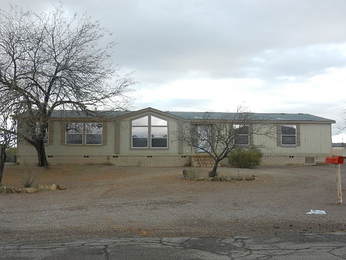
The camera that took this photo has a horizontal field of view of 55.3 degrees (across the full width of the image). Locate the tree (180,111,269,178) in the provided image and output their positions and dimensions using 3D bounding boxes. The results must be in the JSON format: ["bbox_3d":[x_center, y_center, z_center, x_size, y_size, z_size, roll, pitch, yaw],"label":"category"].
[{"bbox_3d":[2.403,0.641,15.400,4.000,3.200,3.700,0,-3,-6],"label":"tree"}]

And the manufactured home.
[{"bbox_3d":[0.383,0.745,28.308,23.510,4.400,8.500,0,-3,-6],"label":"manufactured home"}]

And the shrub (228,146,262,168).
[{"bbox_3d":[5.117,1.941,23.300,2.300,1.500,2.100,0,-3,-6],"label":"shrub"}]

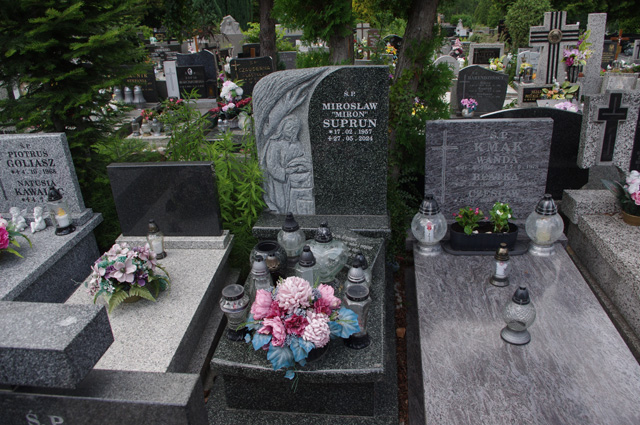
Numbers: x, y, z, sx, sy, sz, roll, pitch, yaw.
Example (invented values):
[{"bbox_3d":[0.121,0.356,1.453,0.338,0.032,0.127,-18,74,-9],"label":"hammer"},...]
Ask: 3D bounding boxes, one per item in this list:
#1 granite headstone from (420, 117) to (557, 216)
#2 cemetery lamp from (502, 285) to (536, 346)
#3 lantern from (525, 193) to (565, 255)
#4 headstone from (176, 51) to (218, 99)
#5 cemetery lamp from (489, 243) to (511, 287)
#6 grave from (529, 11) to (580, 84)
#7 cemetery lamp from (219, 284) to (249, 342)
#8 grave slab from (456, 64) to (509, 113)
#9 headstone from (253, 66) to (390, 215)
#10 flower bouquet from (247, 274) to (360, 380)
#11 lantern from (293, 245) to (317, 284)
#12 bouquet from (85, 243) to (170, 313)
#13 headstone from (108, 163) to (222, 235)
[{"bbox_3d":[0.981,-0.249,2.852,0.696,0.589,0.070,0,21,9],"label":"granite headstone"},{"bbox_3d":[0.721,0.363,1.731,0.114,0.208,0.114,0,25,9],"label":"cemetery lamp"},{"bbox_3d":[1.200,0.065,2.533,0.205,0.335,0.205,0,23,7],"label":"lantern"},{"bbox_3d":[-1.985,-2.224,7.756,0.630,0.730,0.120,0,23,7],"label":"headstone"},{"bbox_3d":[0.883,0.245,2.326,0.097,0.213,0.097,0,23,7],"label":"cemetery lamp"},{"bbox_3d":[3.430,-2.389,6.986,0.710,1.030,0.160,0,23,9],"label":"grave"},{"bbox_3d":[-0.349,0.414,1.972,0.128,0.225,0.128,0,27,9],"label":"cemetery lamp"},{"bbox_3d":[1.953,-1.497,5.795,0.600,0.530,0.100,0,23,9],"label":"grave slab"},{"bbox_3d":[0.011,-0.393,2.758,0.735,0.845,0.090,0,22,7],"label":"headstone"},{"bbox_3d":[-0.049,0.421,1.870,0.440,0.280,0.380,0,23,7],"label":"flower bouquet"},{"bbox_3d":[-0.072,0.273,2.166,0.100,0.265,0.100,0,23,7],"label":"lantern"},{"bbox_3d":[-0.937,0.279,2.407,0.400,0.260,0.340,0,23,9],"label":"bouquet"},{"bbox_3d":[-0.899,-0.075,2.855,0.640,0.450,0.080,0,23,9],"label":"headstone"}]

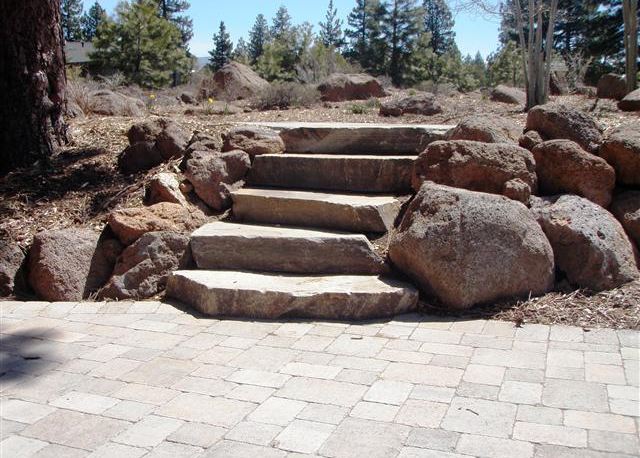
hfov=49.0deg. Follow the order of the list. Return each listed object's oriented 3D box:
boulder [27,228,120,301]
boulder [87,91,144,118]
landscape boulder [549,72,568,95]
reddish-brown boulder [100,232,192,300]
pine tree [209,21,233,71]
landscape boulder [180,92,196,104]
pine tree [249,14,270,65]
[{"bbox_3d":[-1.421,0.193,4.050,0.496,0.380,0.420,-2,8,-19],"label":"boulder"},{"bbox_3d":[-2.694,-1.661,9.300,0.741,0.371,0.600,-2,8,-16],"label":"boulder"},{"bbox_3d":[4.376,-2.692,13.000,0.518,0.444,0.500,3,8,18],"label":"landscape boulder"},{"bbox_3d":[-1.000,0.202,4.050,0.507,0.352,0.400,-2,8,-14],"label":"reddish-brown boulder"},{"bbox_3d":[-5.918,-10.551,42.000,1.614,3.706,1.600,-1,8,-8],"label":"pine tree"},{"bbox_3d":[-2.340,-2.340,12.500,0.285,0.213,0.240,-1,8,-10],"label":"landscape boulder"},{"bbox_3d":[-3.875,-11.561,45.000,1.665,4.483,1.700,0,8,-5],"label":"pine tree"}]

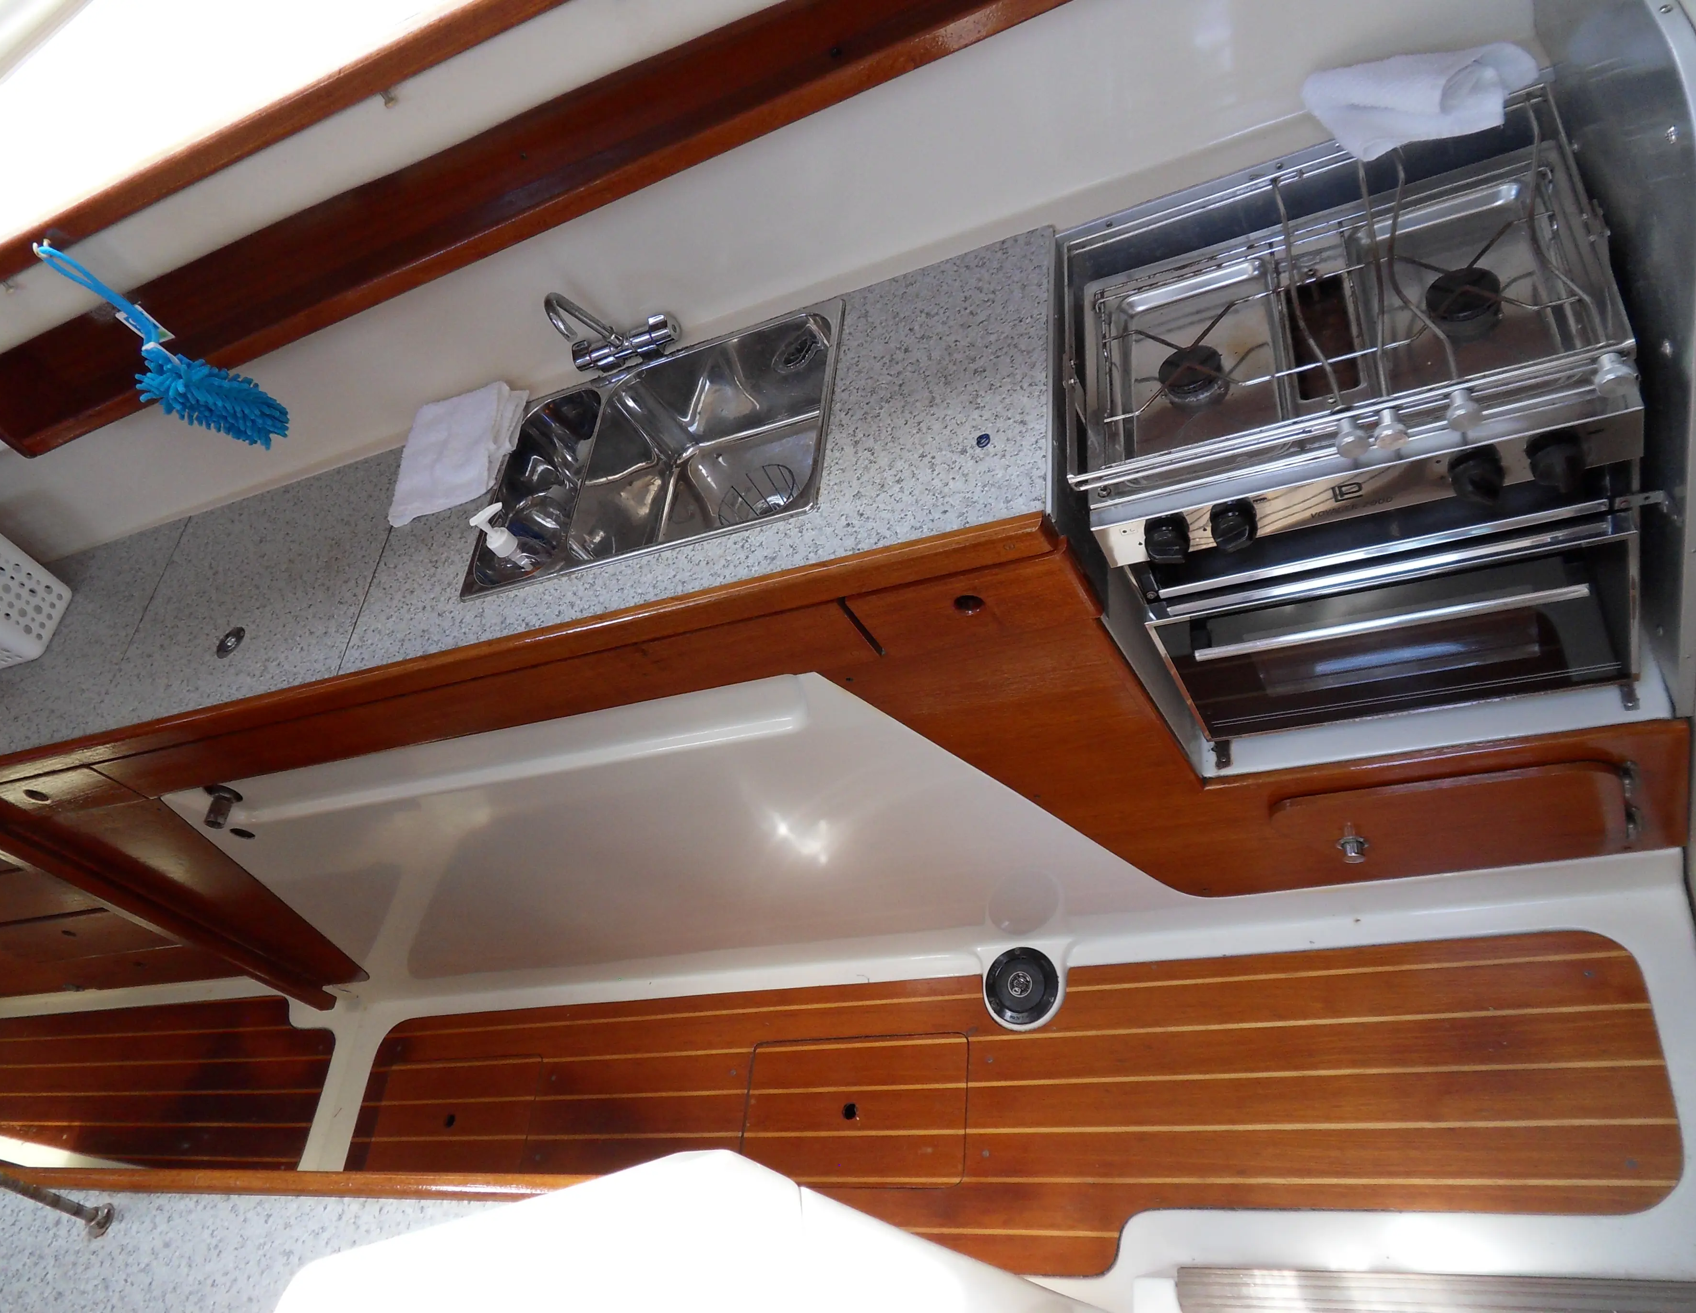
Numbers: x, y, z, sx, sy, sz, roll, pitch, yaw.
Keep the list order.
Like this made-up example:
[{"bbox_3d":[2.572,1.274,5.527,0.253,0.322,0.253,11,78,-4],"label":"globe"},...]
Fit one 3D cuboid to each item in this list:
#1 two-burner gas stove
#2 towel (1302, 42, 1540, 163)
[{"bbox_3d":[0.588,-0.221,1.427,0.511,0.560,0.418,-11,56,25],"label":"two-burner gas stove"},{"bbox_3d":[0.590,-0.570,1.252,0.211,0.071,0.114,-11,56,25],"label":"towel"}]

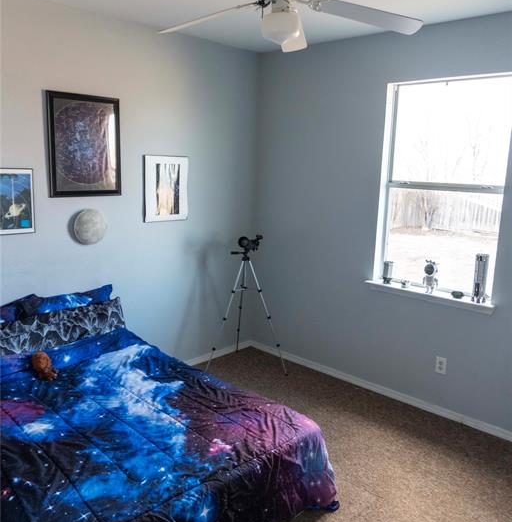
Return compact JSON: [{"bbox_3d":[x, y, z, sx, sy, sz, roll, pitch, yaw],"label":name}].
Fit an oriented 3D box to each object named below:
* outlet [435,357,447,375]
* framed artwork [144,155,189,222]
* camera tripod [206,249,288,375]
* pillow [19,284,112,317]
[{"bbox_3d":[1.304,0.737,3.611,0.072,0.116,0.008,11,15,42],"label":"outlet"},{"bbox_3d":[-0.673,-0.551,3.919,0.022,0.490,0.399,11,15,42],"label":"framed artwork"},{"bbox_3d":[-0.096,0.397,4.405,0.690,1.030,0.585,0,11,-8],"label":"camera tripod"},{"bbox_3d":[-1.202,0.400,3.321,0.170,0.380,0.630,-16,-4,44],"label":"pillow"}]

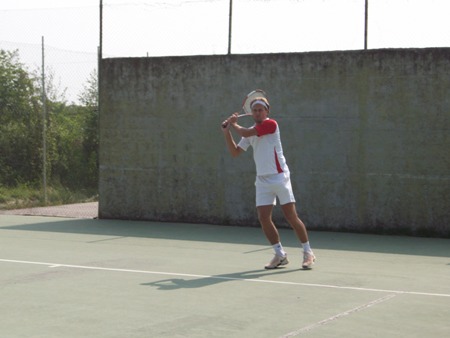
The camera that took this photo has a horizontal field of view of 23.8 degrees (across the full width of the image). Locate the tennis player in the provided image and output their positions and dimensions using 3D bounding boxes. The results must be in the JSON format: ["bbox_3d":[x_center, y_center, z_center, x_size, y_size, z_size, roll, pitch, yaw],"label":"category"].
[{"bbox_3d":[0.461,0.148,11.300,0.760,1.810,0.720,-1,2,-42],"label":"tennis player"}]

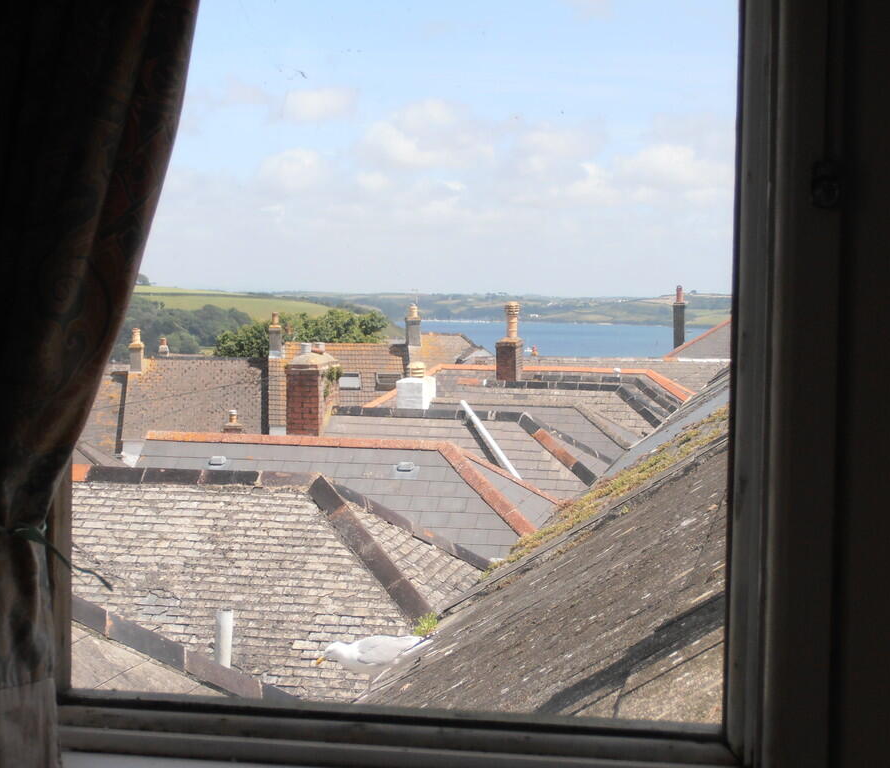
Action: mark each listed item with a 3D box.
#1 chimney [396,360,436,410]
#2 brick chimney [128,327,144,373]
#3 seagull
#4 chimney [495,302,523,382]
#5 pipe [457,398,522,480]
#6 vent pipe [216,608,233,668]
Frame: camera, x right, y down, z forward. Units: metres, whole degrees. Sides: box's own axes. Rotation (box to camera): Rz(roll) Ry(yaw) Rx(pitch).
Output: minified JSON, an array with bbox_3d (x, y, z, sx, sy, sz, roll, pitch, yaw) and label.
[{"bbox_3d":[-0.480,0.066,33.800,0.470,0.880,0.700,1,2,14],"label":"chimney"},{"bbox_3d":[-12.868,-1.395,85.000,0.540,1.840,0.660,1,2,8],"label":"brick chimney"},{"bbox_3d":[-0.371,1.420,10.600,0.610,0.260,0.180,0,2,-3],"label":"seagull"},{"bbox_3d":[1.478,-0.898,46.400,0.500,1.900,0.660,1,2,14],"label":"chimney"},{"bbox_3d":[0.622,0.764,27.825,0.100,0.100,2.161,-36,36,0],"label":"pipe"},{"bbox_3d":[-1.375,1.602,12.700,0.107,0.410,0.107,3,2,0],"label":"vent pipe"}]

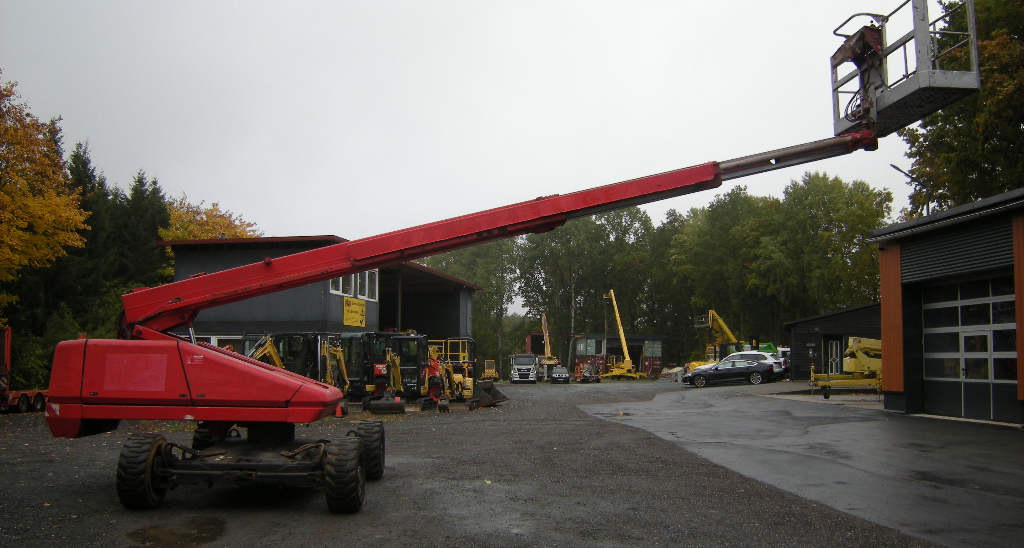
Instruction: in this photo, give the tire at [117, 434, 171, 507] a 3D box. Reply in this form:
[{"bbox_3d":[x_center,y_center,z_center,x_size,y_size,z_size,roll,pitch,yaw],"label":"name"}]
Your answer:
[{"bbox_3d":[-3.978,2.135,8.930,0.320,0.830,0.830,0,-6,-4],"label":"tire"}]

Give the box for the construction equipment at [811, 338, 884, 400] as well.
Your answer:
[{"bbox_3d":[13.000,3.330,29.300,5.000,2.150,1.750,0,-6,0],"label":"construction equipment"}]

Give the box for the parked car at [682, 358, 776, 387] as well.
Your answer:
[{"bbox_3d":[11.864,5.403,45.287,4.900,1.440,1.900,-1,-6,8],"label":"parked car"}]

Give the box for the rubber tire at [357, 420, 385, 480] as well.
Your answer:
[{"bbox_3d":[-1.953,2.448,11.510,0.310,0.810,0.810,0,-6,-4],"label":"rubber tire"}]

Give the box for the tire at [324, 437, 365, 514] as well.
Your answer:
[{"bbox_3d":[-1.834,2.213,9.120,0.320,0.810,0.810,0,-6,-4],"label":"tire"}]

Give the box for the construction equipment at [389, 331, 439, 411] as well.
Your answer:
[{"bbox_3d":[-3.339,3.102,26.724,1.700,2.480,3.900,-1,-6,10],"label":"construction equipment"}]

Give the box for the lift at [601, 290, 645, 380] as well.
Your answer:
[{"bbox_3d":[13.000,7.200,97.000,5.300,10.600,4.200,0,-6,0],"label":"lift"}]

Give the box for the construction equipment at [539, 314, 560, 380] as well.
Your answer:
[{"bbox_3d":[4.214,8.499,95.629,2.400,7.763,6.500,0,-6,0],"label":"construction equipment"}]

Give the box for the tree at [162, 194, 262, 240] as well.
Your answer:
[{"bbox_3d":[-18.799,0.946,52.164,7.500,12.080,7.500,0,-6,0],"label":"tree"}]

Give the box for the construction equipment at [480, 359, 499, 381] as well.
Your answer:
[{"bbox_3d":[-2.322,10.241,87.415,1.750,2.359,3.500,0,-6,0],"label":"construction equipment"}]

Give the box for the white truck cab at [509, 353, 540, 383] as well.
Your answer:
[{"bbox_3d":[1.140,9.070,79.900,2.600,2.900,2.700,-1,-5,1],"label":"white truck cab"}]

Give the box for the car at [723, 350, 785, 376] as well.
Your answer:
[{"bbox_3d":[13.450,5.450,49.200,4.720,1.560,1.880,-4,-7,14],"label":"car"}]

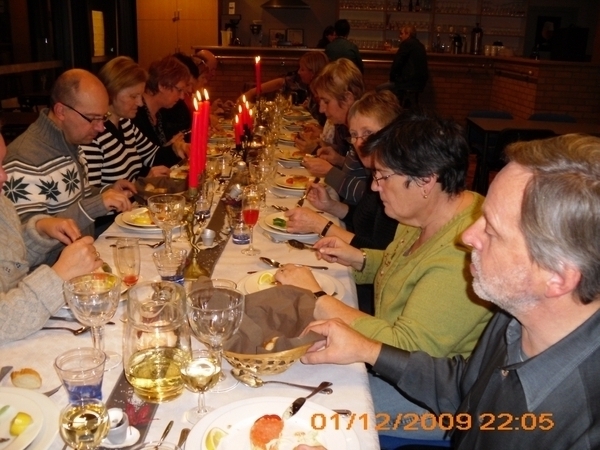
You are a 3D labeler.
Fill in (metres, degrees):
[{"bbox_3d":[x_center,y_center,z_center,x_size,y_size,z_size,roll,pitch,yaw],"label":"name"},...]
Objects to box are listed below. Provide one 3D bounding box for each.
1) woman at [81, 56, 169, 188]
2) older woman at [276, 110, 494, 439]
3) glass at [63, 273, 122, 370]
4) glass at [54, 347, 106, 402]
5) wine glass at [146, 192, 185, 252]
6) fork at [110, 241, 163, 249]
[{"bbox_3d":[-0.704,-0.083,2.686,0.700,1.240,0.500,6,17,15],"label":"woman"},{"bbox_3d":[0.241,0.313,1.558,0.570,1.185,0.520,-2,17,-6],"label":"older woman"},{"bbox_3d":[-0.385,0.186,1.183,0.100,0.161,0.100,0,16,1],"label":"glass"},{"bbox_3d":[-0.376,0.263,1.078,0.086,0.073,0.086,0,16,1],"label":"glass"},{"bbox_3d":[-0.374,0.010,1.742,0.098,0.163,0.098,2,17,1],"label":"wine glass"},{"bbox_3d":[-0.476,0.055,1.832,0.175,0.020,0.024,-2,17,-10],"label":"fork"}]

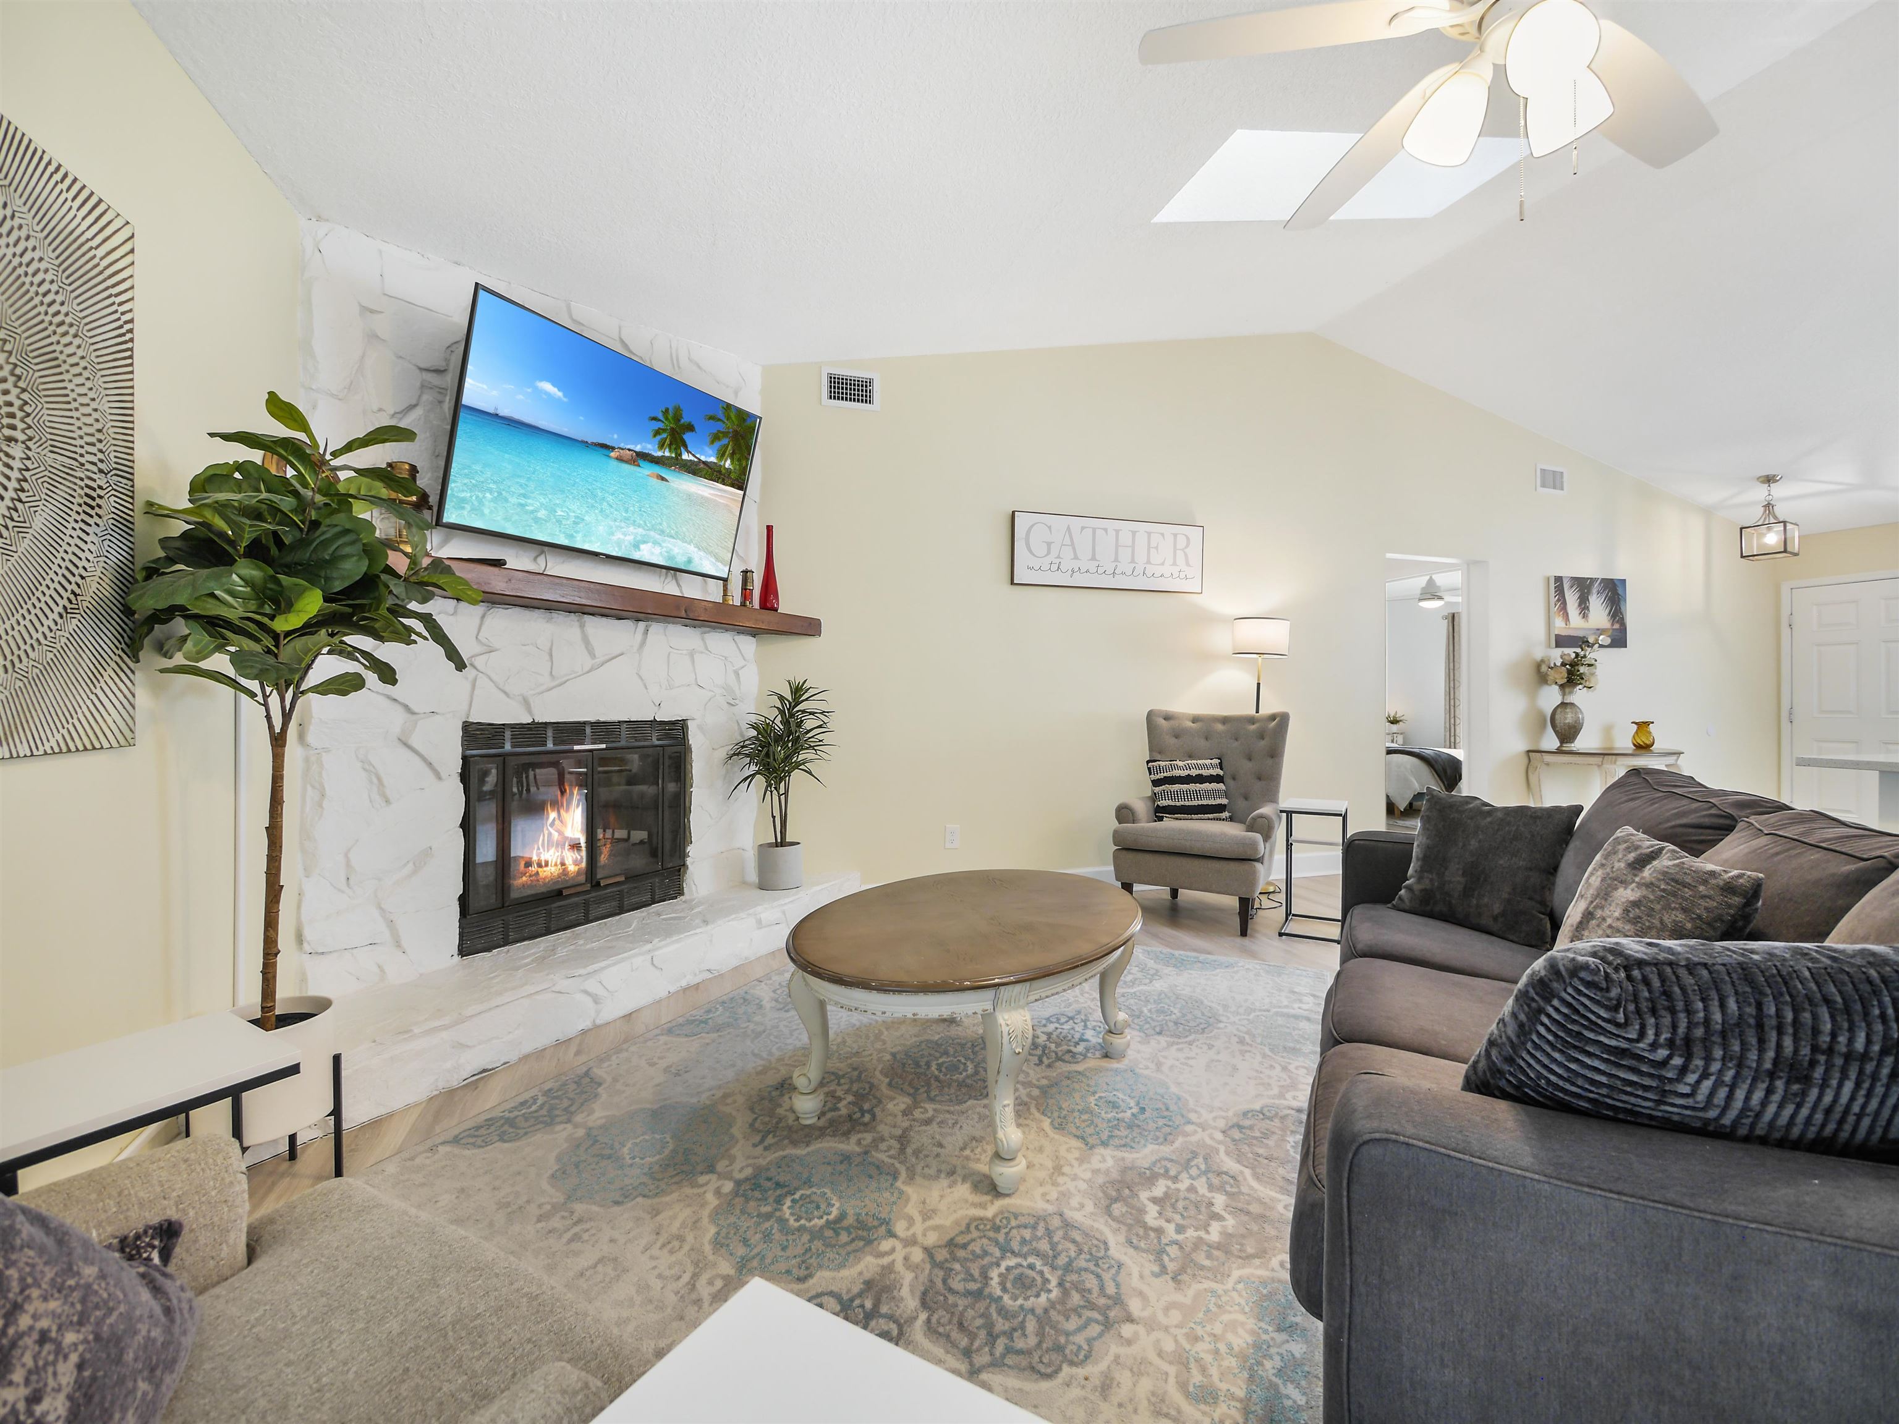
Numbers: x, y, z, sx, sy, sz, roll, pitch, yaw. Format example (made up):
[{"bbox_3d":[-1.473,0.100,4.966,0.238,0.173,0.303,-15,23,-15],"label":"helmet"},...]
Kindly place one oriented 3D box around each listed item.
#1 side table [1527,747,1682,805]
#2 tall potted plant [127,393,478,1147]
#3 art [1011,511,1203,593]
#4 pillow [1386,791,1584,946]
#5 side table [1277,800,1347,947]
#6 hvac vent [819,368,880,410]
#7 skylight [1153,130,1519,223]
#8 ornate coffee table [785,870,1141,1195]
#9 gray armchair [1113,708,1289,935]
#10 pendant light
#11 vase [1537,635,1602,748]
[{"bbox_3d":[4.712,0.650,5.412,1.160,0.740,0.410,0,0,-18],"label":"side table"},{"bbox_3d":[-1.425,0.161,1.710,0.560,1.738,0.580,0,0,-18],"label":"tall potted plant"},{"bbox_3d":[0.941,-0.901,4.380,1.229,0.405,0.036,0,0,-18],"label":"art"},{"bbox_3d":[1.606,0.473,2.300,0.440,0.420,0.160,0,-17,40],"label":"pillow"},{"bbox_3d":[1.750,0.733,3.676,0.260,0.610,0.400,0,0,30],"label":"side table"},{"bbox_3d":[-0.497,-1.652,3.915,0.300,0.187,0.025,0,0,-18],"label":"hvac vent"},{"bbox_3d":[1.585,-2.173,3.084,1.460,0.080,0.530,-12,4,-18],"label":"skylight"},{"bbox_3d":[0.065,0.809,2.182,0.910,0.484,1.220,0,0,27],"label":"ornate coffee table"},{"bbox_3d":[1.311,0.518,4.017,0.740,1.040,0.770,0,0,30],"label":"gray armchair"},{"bbox_3d":[5.816,-1.379,5.450,0.220,0.600,0.220,0,0,-18],"label":"pendant light"},{"bbox_3d":[4.309,-0.144,5.330,0.380,0.790,0.330,0,0,-18],"label":"vase"}]

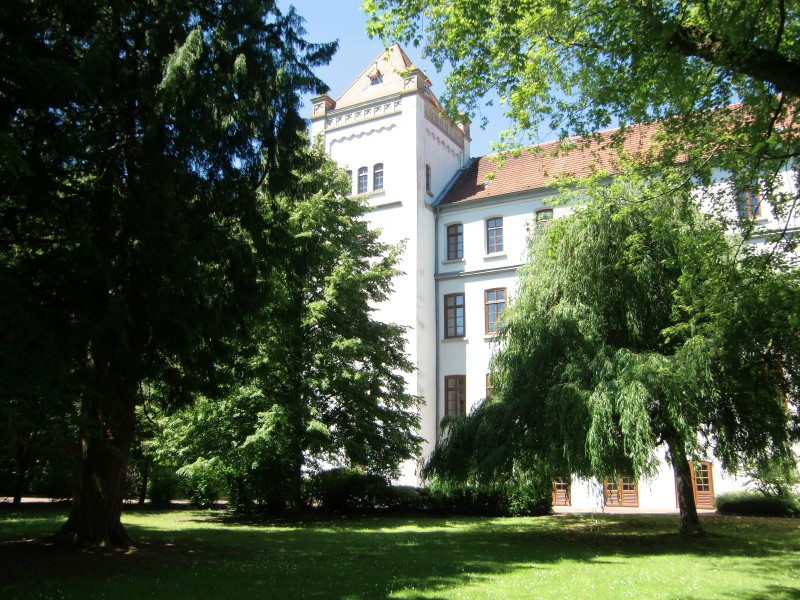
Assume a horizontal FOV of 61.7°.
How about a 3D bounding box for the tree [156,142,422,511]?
[{"bbox_3d":[-4.370,0.500,26.400,10.300,14.800,9.800,0,-12,0],"label":"tree"}]

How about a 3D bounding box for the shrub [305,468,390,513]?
[{"bbox_3d":[-1.990,7.120,25.400,3.250,1.600,2.600,0,-12,0],"label":"shrub"}]

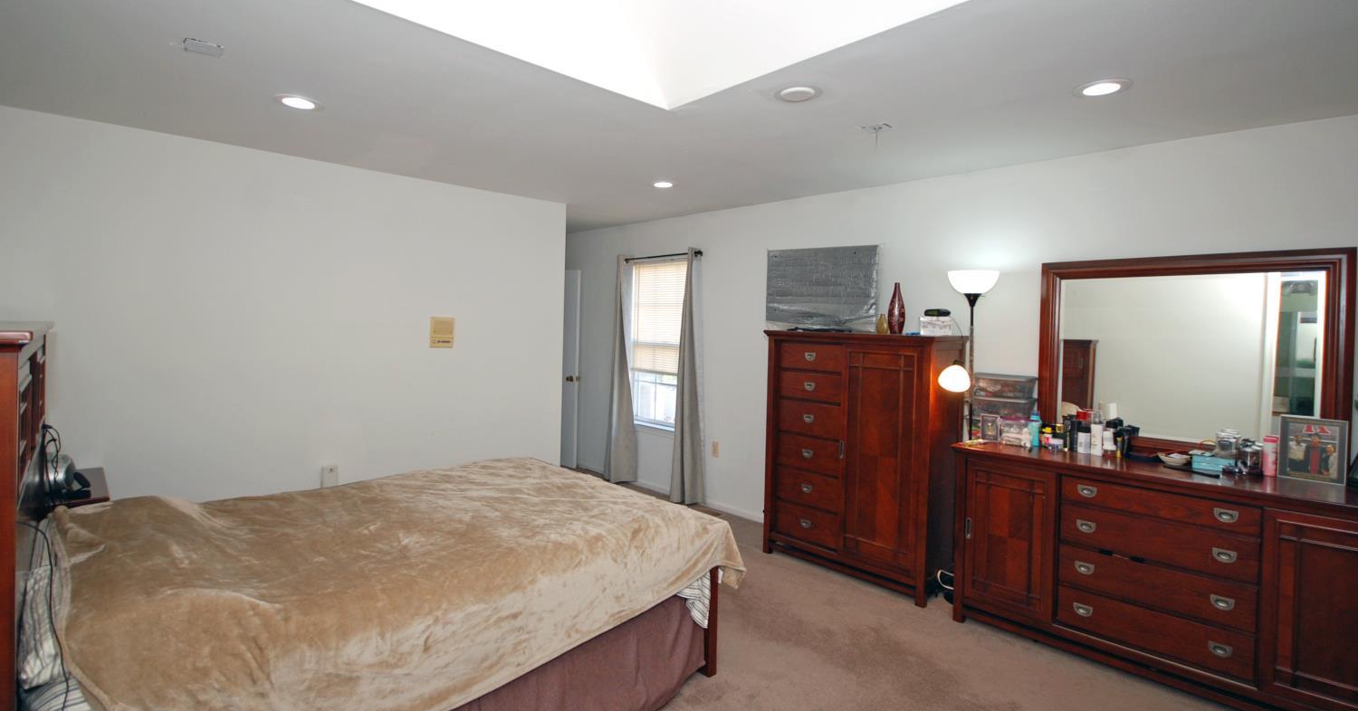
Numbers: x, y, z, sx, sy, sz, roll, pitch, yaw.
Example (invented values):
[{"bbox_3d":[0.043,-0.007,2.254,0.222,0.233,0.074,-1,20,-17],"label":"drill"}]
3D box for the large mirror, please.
[{"bbox_3d":[2.305,0.017,2.647,1.080,0.950,0.060,4,5,43],"label":"large mirror"}]

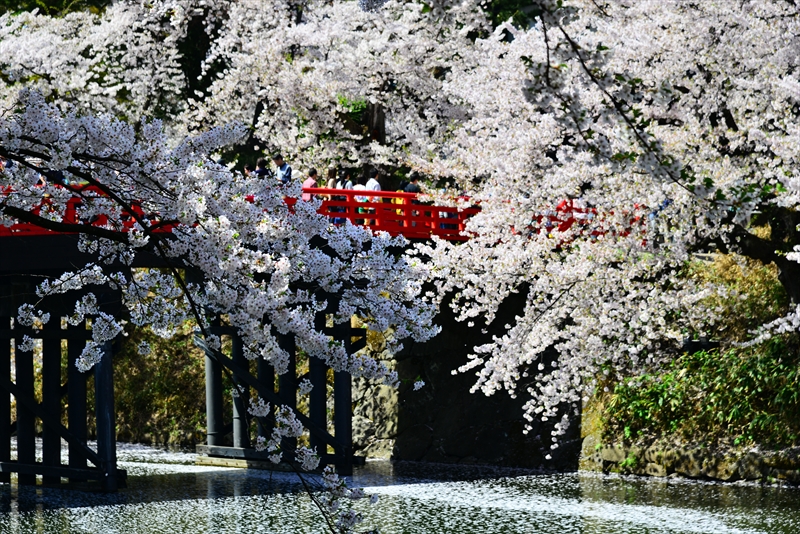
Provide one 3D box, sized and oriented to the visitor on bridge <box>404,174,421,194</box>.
[{"bbox_3d":[0.330,-1.611,69.300,0.300,1.650,0.470,0,-1,-38],"label":"visitor on bridge"}]

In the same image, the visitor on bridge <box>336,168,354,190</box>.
[{"bbox_3d":[-1.396,-1.656,67.700,0.320,1.590,0.440,0,-1,-38],"label":"visitor on bridge"}]

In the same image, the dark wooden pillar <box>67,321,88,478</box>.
[{"bbox_3d":[-7.573,3.150,62.700,0.410,3.972,0.410,0,0,0],"label":"dark wooden pillar"}]

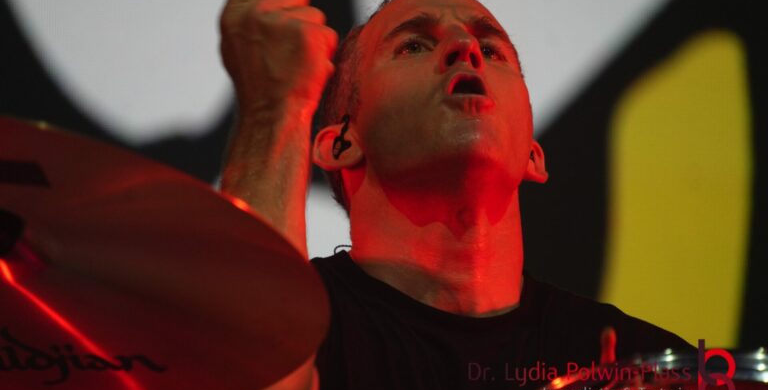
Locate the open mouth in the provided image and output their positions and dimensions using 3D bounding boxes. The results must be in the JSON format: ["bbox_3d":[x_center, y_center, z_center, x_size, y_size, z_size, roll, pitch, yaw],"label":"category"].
[{"bbox_3d":[0.063,-0.083,5.880,0.030,0.018,0.011,3,-46,-10],"label":"open mouth"}]

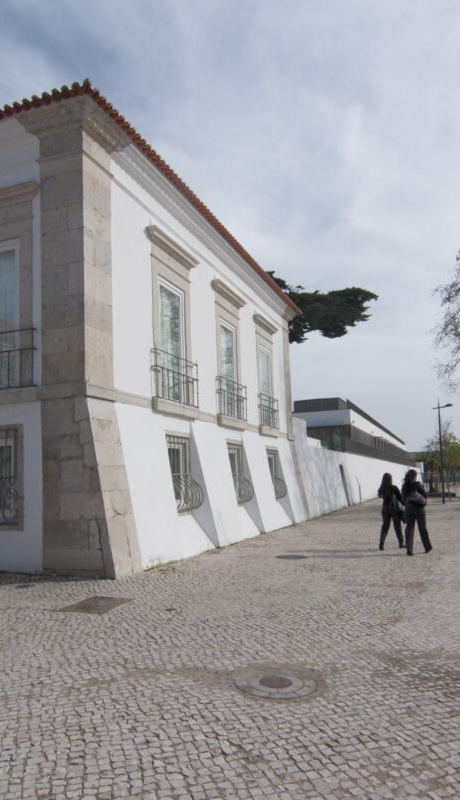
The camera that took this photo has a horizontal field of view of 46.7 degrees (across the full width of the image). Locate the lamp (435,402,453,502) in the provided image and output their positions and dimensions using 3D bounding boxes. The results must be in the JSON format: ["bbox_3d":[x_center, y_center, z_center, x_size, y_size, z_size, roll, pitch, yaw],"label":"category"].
[{"bbox_3d":[12.100,2.950,30.300,1.080,5.900,0.270,-5,-8,21],"label":"lamp"}]

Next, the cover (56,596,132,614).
[{"bbox_3d":[-1.680,2.600,6.730,0.630,0.050,0.850,-5,-8,21],"label":"cover"}]

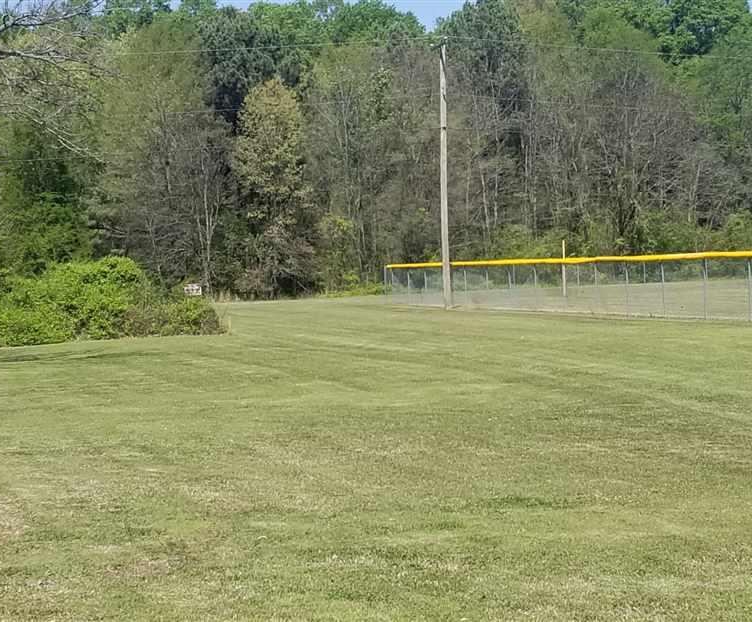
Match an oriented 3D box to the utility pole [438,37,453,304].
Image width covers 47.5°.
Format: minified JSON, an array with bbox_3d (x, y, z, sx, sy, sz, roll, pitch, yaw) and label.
[{"bbox_3d":[2.688,-5.244,32.945,0.290,10.260,0.290,-1,2,0],"label":"utility pole"}]

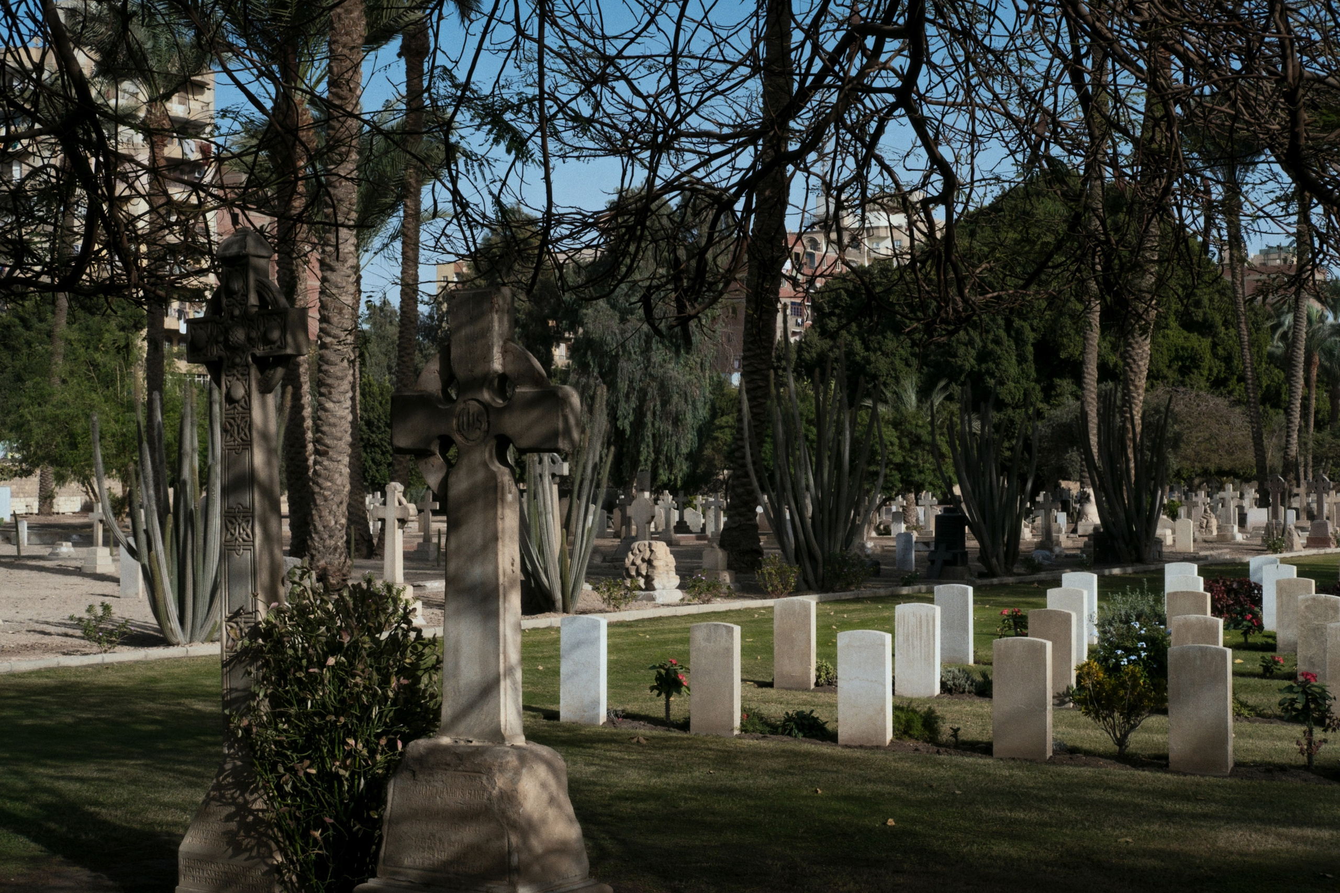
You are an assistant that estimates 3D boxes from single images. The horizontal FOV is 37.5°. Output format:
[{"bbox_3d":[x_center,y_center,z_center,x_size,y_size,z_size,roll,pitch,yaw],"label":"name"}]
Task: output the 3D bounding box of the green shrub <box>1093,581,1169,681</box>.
[{"bbox_3d":[3.848,1.661,16.509,0.680,1.020,0.650,0,-1,15],"label":"green shrub"}]

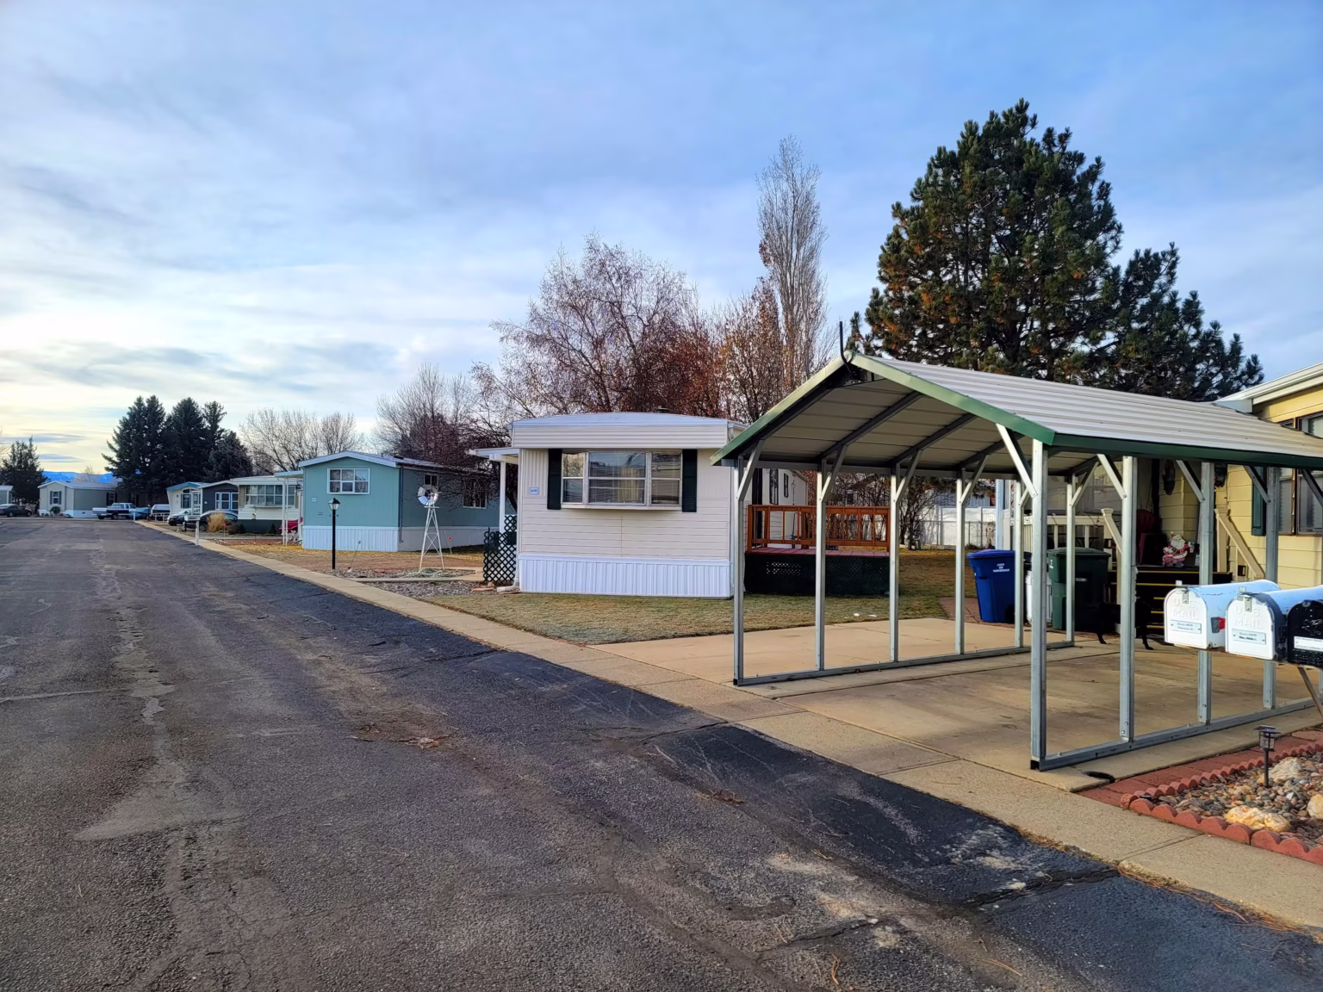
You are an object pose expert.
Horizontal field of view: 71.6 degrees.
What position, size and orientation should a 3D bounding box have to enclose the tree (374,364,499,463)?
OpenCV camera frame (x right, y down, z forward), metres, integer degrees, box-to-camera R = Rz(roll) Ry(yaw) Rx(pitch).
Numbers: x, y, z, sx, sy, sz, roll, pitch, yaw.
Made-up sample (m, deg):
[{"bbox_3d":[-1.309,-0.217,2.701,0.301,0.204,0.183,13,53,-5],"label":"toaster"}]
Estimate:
[{"bbox_3d":[-13.417,-2.820,55.000,7.500,9.800,7.500,1,-1,-14],"label":"tree"}]

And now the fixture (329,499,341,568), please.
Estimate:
[{"bbox_3d":[-8.718,1.009,24.514,0.300,1.935,0.300,0,-1,18],"label":"fixture"}]

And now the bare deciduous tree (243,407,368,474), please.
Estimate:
[{"bbox_3d":[-27.277,-2.159,70.066,9.400,9.168,8.500,1,-1,0],"label":"bare deciduous tree"}]

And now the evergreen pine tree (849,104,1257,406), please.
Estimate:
[{"bbox_3d":[12.276,-4.916,28.104,12.200,14.365,11.000,1,-1,0],"label":"evergreen pine tree"}]

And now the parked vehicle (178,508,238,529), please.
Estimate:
[{"bbox_3d":[-29.577,1.555,60.000,1.800,1.480,4.500,0,-1,16],"label":"parked vehicle"}]

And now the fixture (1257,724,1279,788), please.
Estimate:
[{"bbox_3d":[3.579,1.544,5.420,0.105,0.350,0.105,1,-1,-33],"label":"fixture"}]

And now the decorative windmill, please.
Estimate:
[{"bbox_3d":[-6.355,0.844,25.417,0.740,2.345,0.680,0,-1,12],"label":"decorative windmill"}]

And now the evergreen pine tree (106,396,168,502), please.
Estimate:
[{"bbox_3d":[-53.003,-3.875,93.092,6.400,12.681,6.200,1,-1,0],"label":"evergreen pine tree"}]

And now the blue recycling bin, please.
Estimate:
[{"bbox_3d":[4.966,1.302,13.520,0.880,1.070,0.680,0,-1,18],"label":"blue recycling bin"}]

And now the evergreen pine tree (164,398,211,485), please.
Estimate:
[{"bbox_3d":[-50.112,-4.044,97.000,5.300,12.800,5.300,1,-1,-27],"label":"evergreen pine tree"}]

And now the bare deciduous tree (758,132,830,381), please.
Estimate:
[{"bbox_3d":[5.746,-6.828,40.000,3.100,17.700,3.100,1,-1,8],"label":"bare deciduous tree"}]

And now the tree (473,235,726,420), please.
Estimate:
[{"bbox_3d":[-2.297,-3.877,35.088,9.600,12.159,9.000,1,-1,0],"label":"tree"}]

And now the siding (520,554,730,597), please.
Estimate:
[{"bbox_3d":[-0.726,1.575,18.150,4.200,0.740,0.120,1,-1,9],"label":"siding"}]

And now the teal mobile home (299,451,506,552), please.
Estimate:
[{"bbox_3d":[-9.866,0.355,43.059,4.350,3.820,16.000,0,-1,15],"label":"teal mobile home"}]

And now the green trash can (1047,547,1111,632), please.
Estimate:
[{"bbox_3d":[5.794,1.272,12.782,0.720,1.140,0.840,0,-1,12],"label":"green trash can"}]

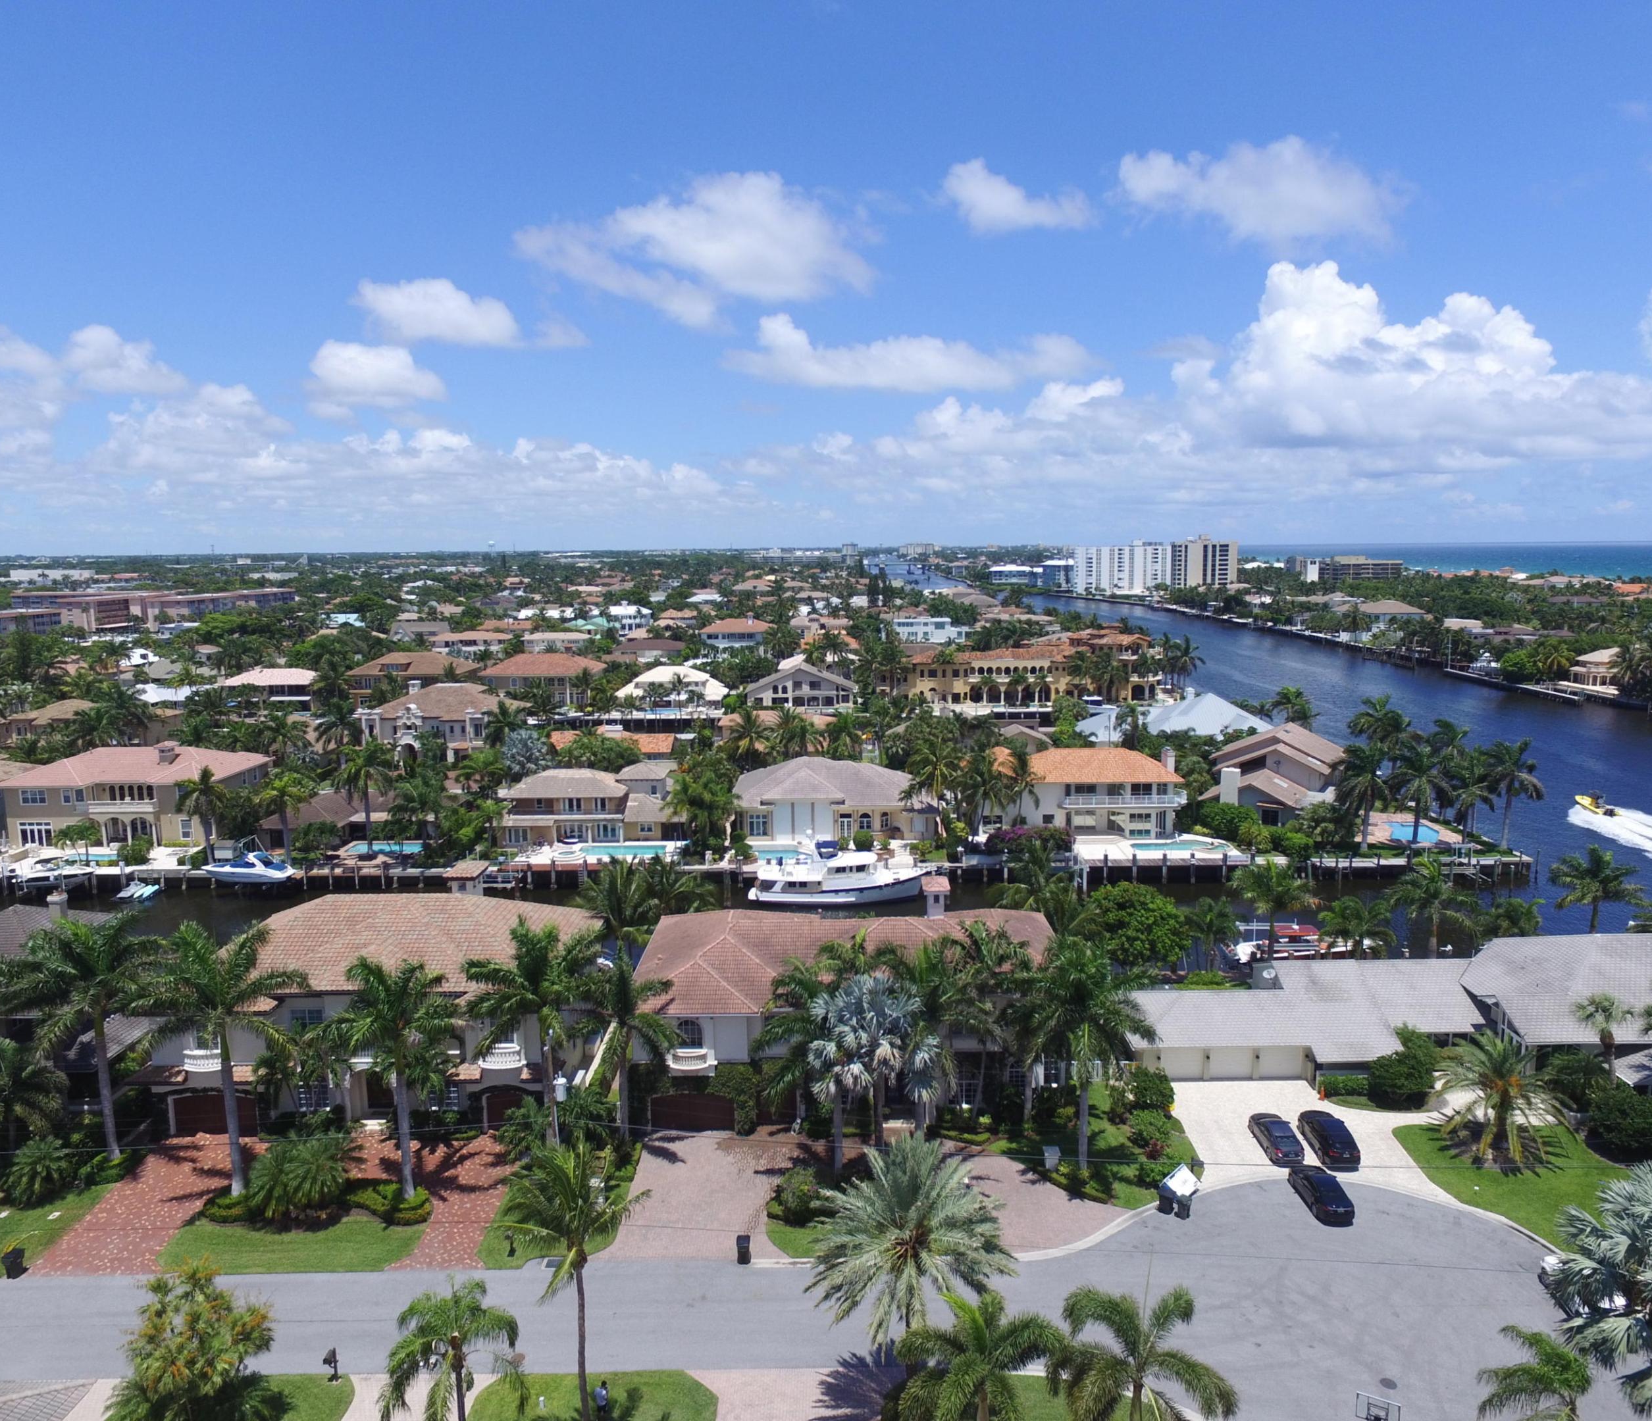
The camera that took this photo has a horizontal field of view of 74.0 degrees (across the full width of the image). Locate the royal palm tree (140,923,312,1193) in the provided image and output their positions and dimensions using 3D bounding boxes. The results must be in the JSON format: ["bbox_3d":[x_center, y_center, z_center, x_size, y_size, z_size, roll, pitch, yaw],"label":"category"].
[{"bbox_3d":[-32.848,19.738,60.688,9.196,15.464,9.196,0,9,0],"label":"royal palm tree"}]

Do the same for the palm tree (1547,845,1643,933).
[{"bbox_3d":[62.388,16.781,89.058,7.796,11.184,7.796,0,9,0],"label":"palm tree"}]

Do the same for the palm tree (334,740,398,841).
[{"bbox_3d":[-52.421,9.784,125.146,7.590,13.510,7.360,0,9,0],"label":"palm tree"}]

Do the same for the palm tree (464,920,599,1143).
[{"bbox_3d":[-16.594,18.377,62.107,7.930,13.690,7.690,0,9,0],"label":"palm tree"}]

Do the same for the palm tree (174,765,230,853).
[{"bbox_3d":[-69.052,11.553,121.614,6.400,11.310,6.210,0,9,0],"label":"palm tree"}]

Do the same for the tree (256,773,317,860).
[{"bbox_3d":[-61.964,12.599,126.103,7.142,10.608,7.142,0,9,0],"label":"tree"}]

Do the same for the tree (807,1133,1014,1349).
[{"bbox_3d":[3.382,22.764,43.604,8.200,10.880,7.950,0,9,0],"label":"tree"}]

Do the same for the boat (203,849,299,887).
[{"bbox_3d":[-63.296,17.377,120.200,10.320,3.400,3.200,0,9,0],"label":"boat"}]

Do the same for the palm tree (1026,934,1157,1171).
[{"bbox_3d":[15.018,19.984,62.725,7.496,13.529,7.496,0,9,0],"label":"palm tree"}]

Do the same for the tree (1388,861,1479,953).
[{"bbox_3d":[47.869,16.497,86.595,7.350,9.760,7.130,0,9,0],"label":"tree"}]

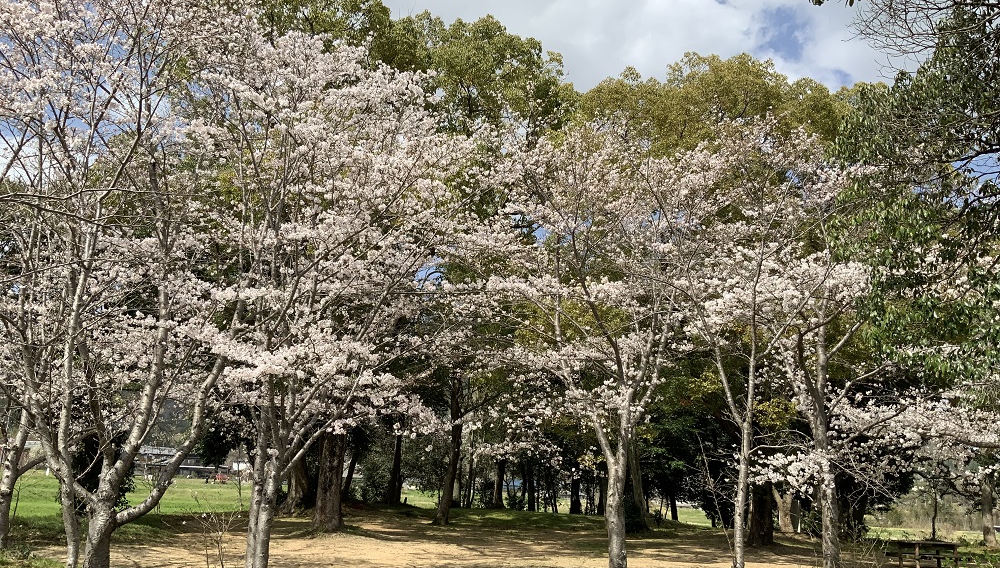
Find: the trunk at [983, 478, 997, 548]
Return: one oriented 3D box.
[{"bbox_3d":[15.801,7.366,27.046,0.430,2.183,0.400,0,-13,0],"label":"trunk"}]

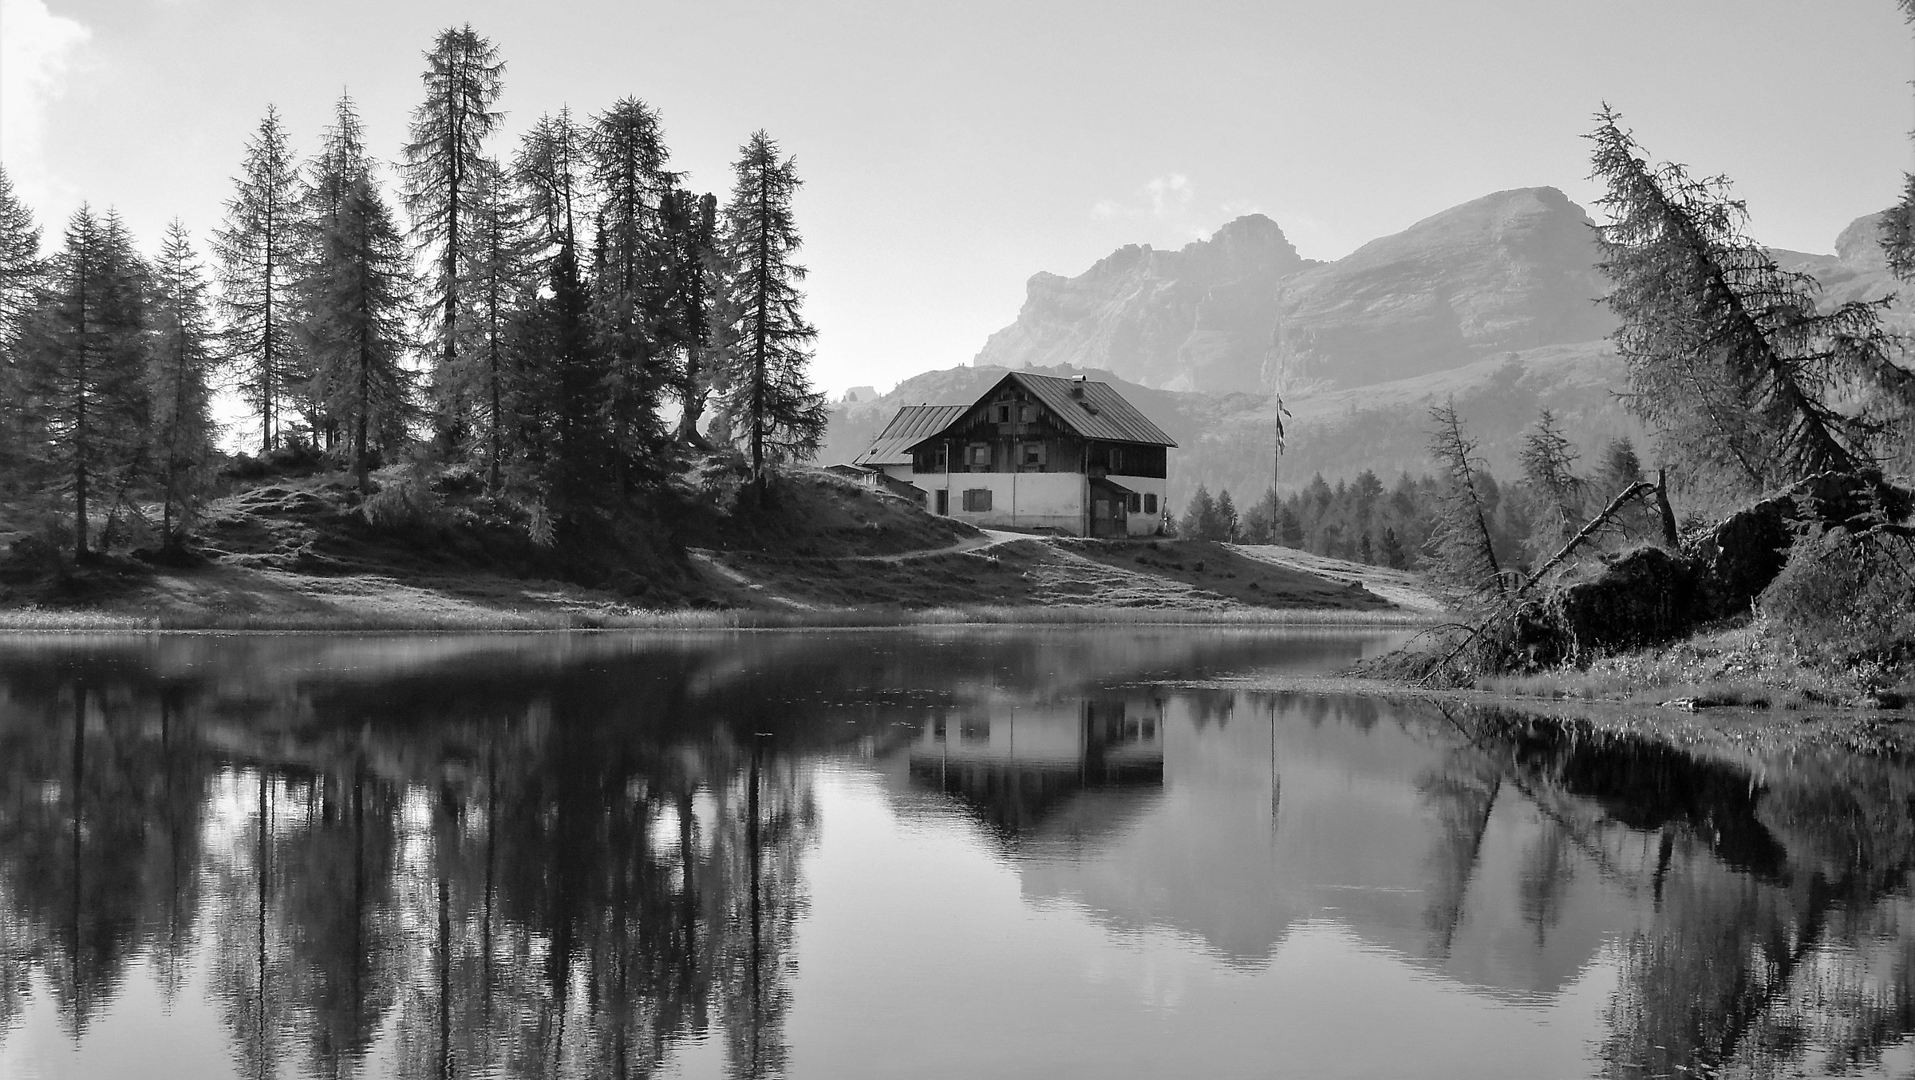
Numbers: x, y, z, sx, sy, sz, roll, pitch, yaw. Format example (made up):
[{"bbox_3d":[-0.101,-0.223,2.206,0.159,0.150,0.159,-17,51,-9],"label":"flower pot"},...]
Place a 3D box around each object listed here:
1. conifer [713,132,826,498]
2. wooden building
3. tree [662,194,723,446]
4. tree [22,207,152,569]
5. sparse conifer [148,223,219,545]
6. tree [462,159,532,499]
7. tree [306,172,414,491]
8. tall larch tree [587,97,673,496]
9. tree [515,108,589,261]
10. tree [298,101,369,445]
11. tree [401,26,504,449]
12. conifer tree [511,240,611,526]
[{"bbox_3d":[-9.690,-11.590,177.000,5.870,19.000,5.870,1,-1,0],"label":"conifer"},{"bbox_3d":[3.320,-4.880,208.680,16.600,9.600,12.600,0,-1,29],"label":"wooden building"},{"bbox_3d":[-14.170,-11.900,183.000,3.510,13.730,3.510,1,-1,0],"label":"tree"},{"bbox_3d":[-34.850,-6.250,137.000,5.320,14.050,5.320,1,-1,0],"label":"tree"},{"bbox_3d":[-32.970,-6.690,146.000,2.930,13.630,2.930,1,-1,0],"label":"sparse conifer"},{"bbox_3d":[-20.730,-9.680,154.000,3.090,15.050,3.090,1,-1,0],"label":"tree"},{"bbox_3d":[-25.970,-9.070,149.000,4.680,13.850,4.680,1,-1,0],"label":"tree"},{"bbox_3d":[-15.640,-11.660,164.000,4.150,19.040,4.150,1,-1,0],"label":"tall larch tree"},{"bbox_3d":[-18.390,-11.030,157.000,3.970,17.540,3.970,1,-1,0],"label":"tree"},{"bbox_3d":[-30.060,-13.120,167.000,4.230,17.490,4.230,1,-1,0],"label":"tree"},{"bbox_3d":[-25.180,-15.040,171.000,5.220,21.270,5.220,1,-1,0],"label":"tree"},{"bbox_3d":[-18.110,-7.050,156.000,4.420,13.410,4.420,1,-1,0],"label":"conifer tree"}]

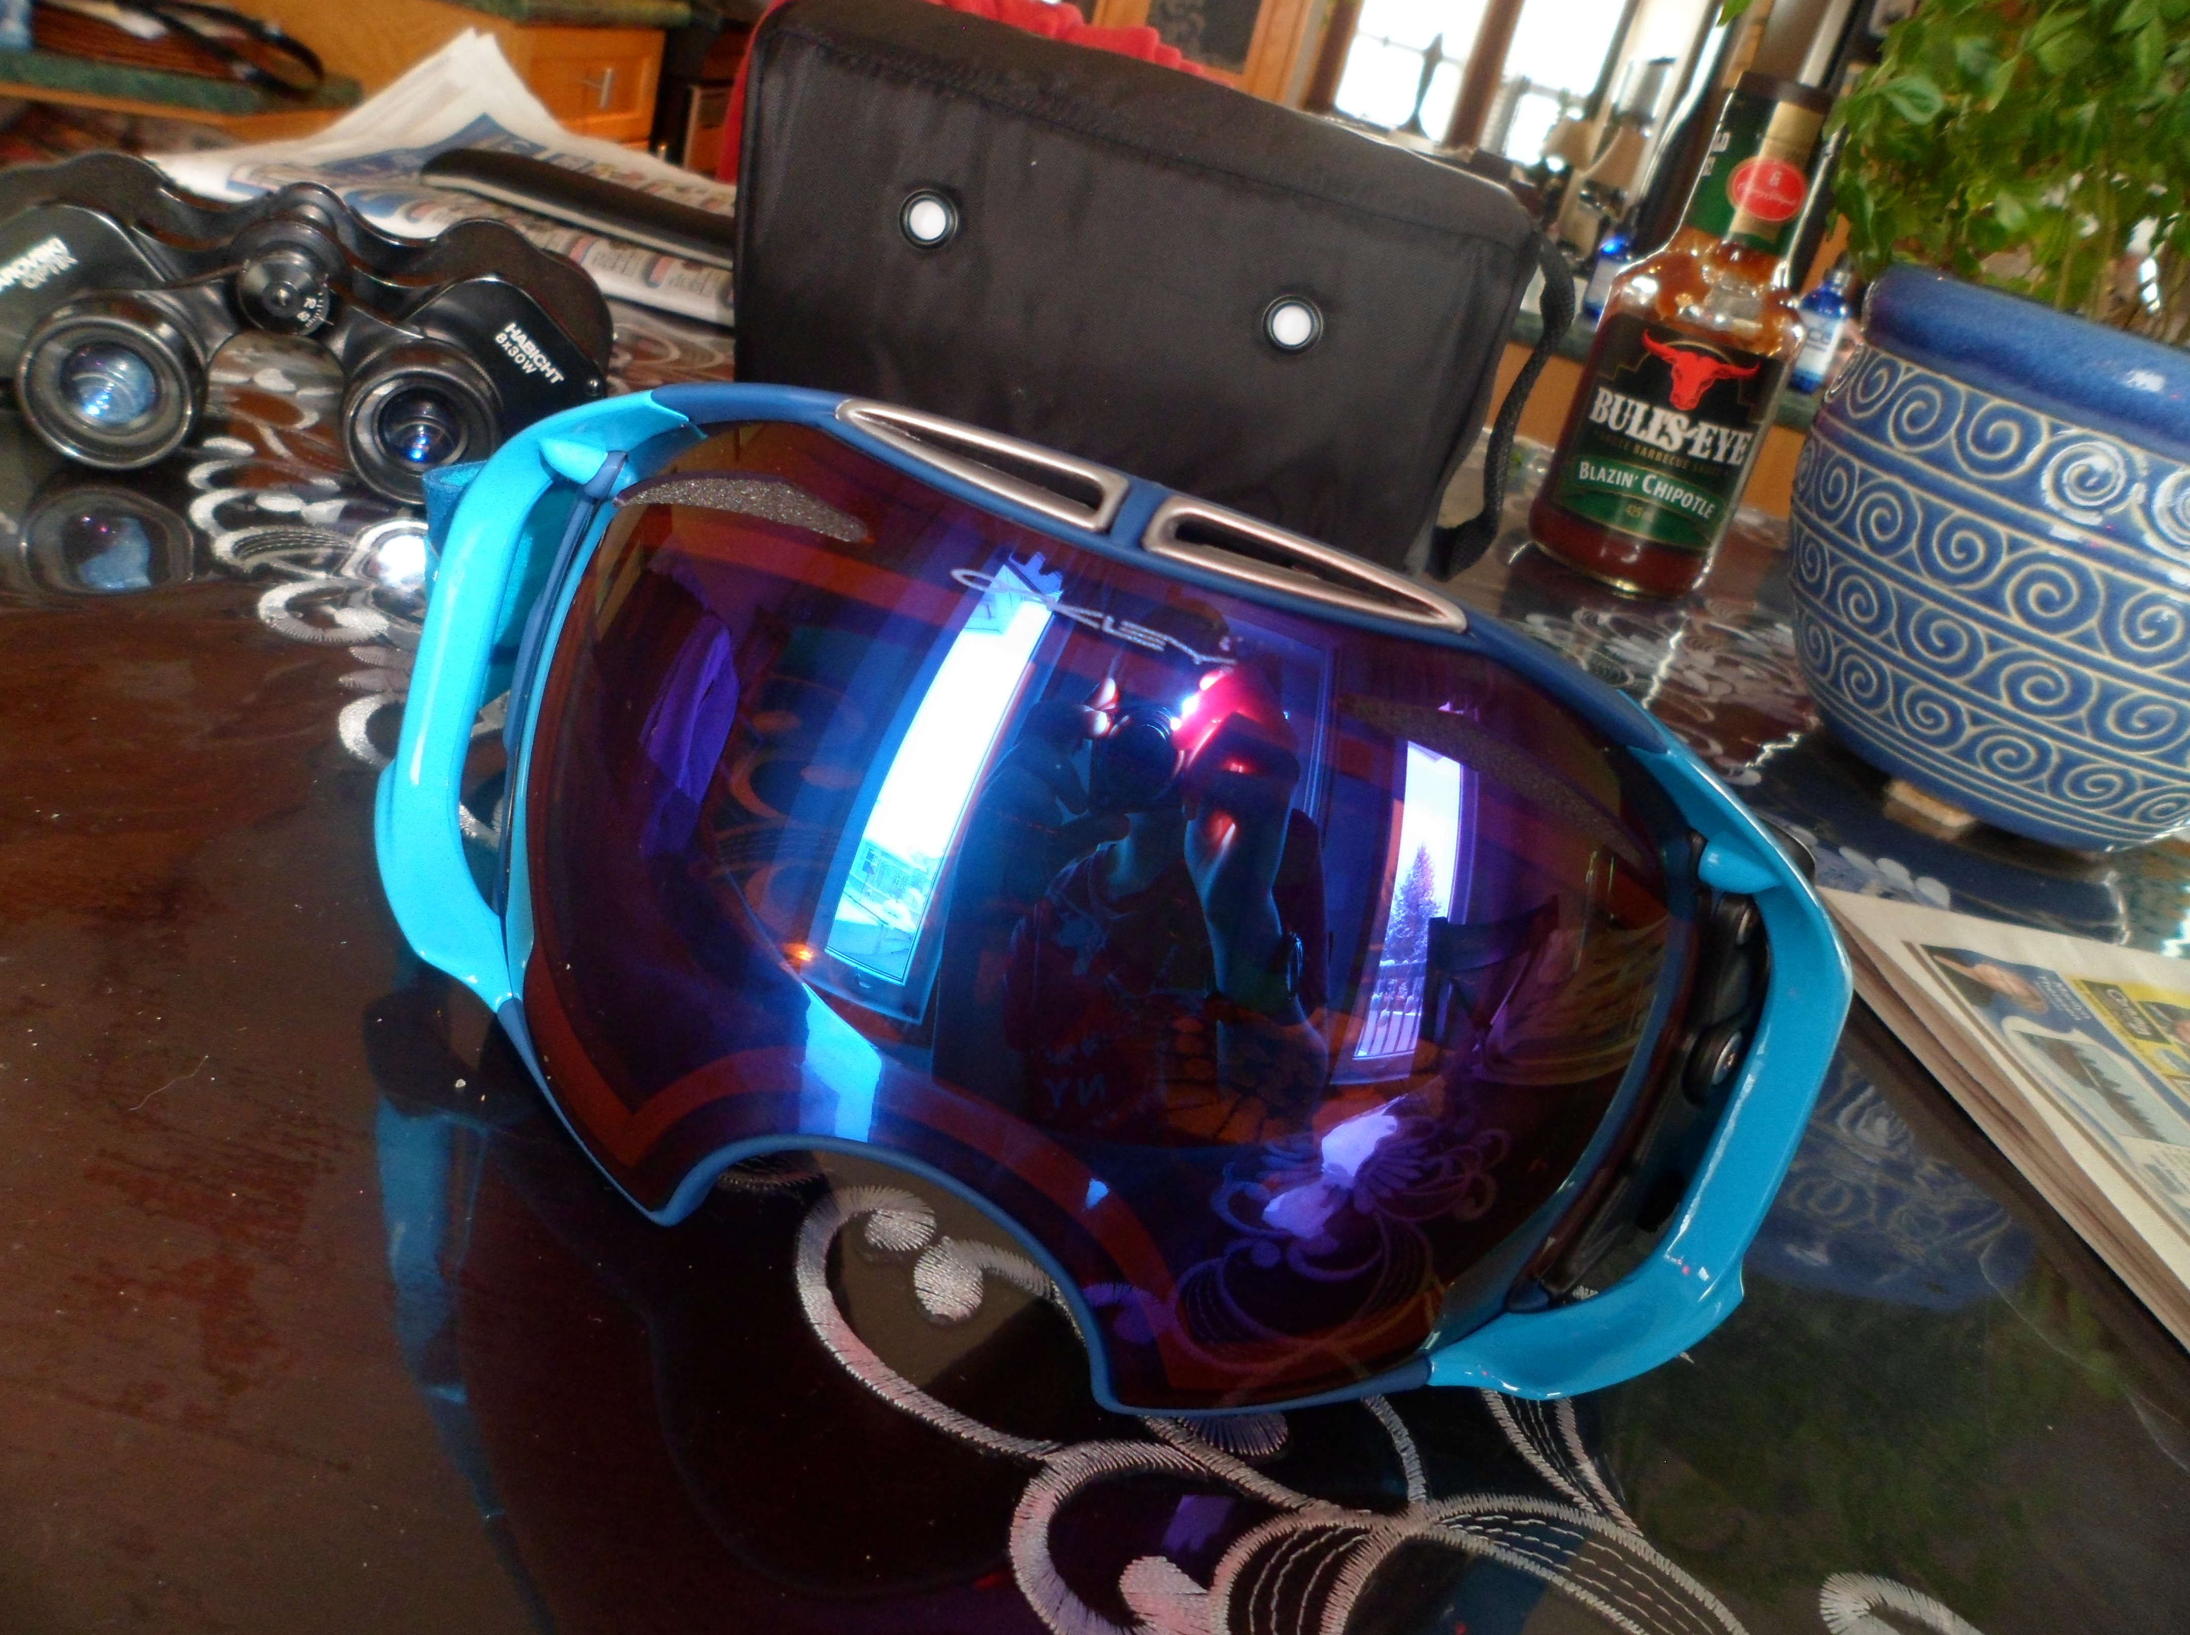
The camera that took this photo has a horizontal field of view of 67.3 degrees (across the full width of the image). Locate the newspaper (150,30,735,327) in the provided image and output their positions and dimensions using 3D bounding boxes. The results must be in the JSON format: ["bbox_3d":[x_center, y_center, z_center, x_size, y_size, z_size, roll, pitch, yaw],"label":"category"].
[{"bbox_3d":[-0.234,-0.340,0.845,0.310,0.074,0.360,15,24,0],"label":"newspaper"}]

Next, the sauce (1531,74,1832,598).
[{"bbox_3d":[0.247,-0.192,0.661,0.077,0.189,0.063,20,24,10],"label":"sauce"}]

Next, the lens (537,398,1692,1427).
[{"bbox_3d":[-0.009,0.012,0.211,0.169,0.101,0.059,19,4,7],"label":"lens"}]

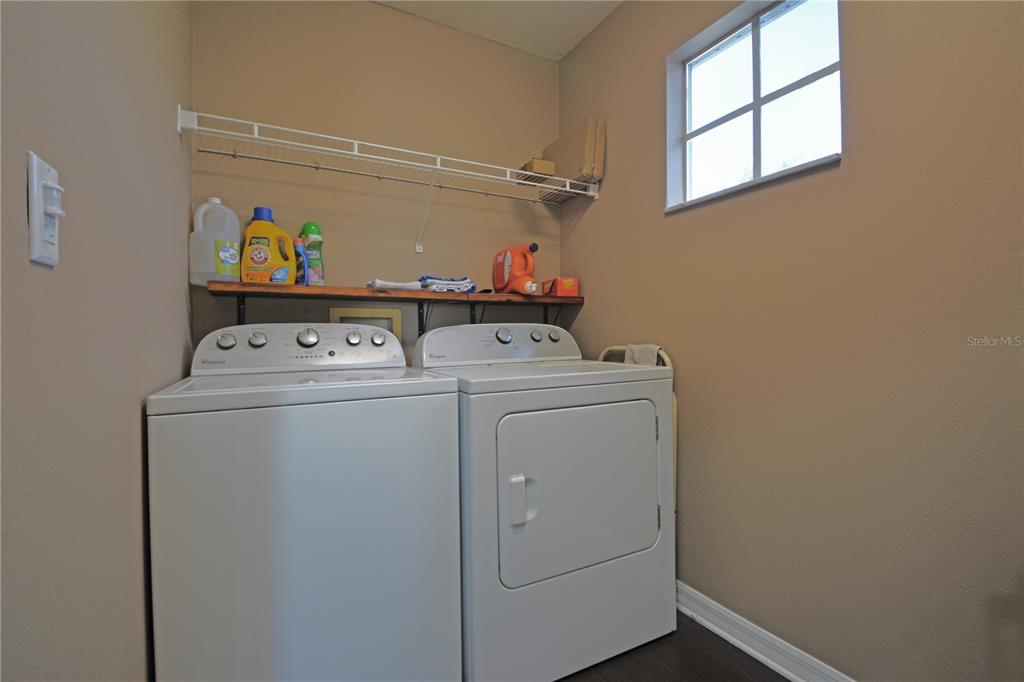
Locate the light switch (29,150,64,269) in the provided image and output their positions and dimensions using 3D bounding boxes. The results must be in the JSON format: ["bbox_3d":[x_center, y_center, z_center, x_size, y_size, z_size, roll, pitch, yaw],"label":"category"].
[{"bbox_3d":[-0.556,-0.157,0.510,0.020,0.121,0.066,-1,0,-30],"label":"light switch"}]

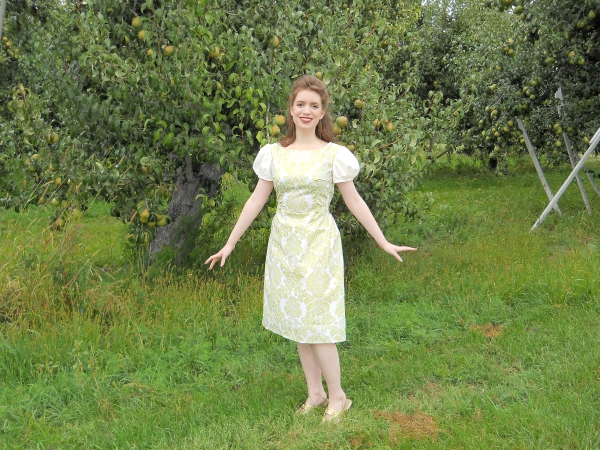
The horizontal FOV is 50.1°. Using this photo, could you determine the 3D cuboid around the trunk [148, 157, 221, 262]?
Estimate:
[{"bbox_3d":[-1.010,-0.090,5.650,0.600,0.920,0.480,0,10,0],"label":"trunk"}]

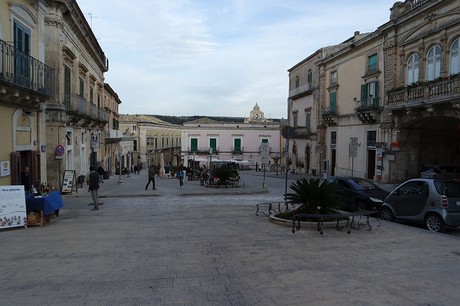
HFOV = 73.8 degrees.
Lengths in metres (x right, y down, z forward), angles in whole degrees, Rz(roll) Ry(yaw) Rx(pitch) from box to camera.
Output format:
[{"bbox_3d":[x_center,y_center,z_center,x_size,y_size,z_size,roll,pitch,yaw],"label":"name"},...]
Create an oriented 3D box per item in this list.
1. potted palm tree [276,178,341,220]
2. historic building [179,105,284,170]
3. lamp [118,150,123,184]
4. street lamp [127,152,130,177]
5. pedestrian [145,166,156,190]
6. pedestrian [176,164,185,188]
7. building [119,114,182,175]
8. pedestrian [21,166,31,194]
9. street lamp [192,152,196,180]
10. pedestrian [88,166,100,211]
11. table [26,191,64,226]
[{"bbox_3d":[2.569,1.473,9.600,1.950,1.300,1.950,0,2,0],"label":"potted palm tree"},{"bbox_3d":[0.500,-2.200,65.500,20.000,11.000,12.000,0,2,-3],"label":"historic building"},{"bbox_3d":[-10.167,1.349,28.500,0.400,2.900,0.400,0,2,0],"label":"lamp"},{"bbox_3d":[-11.989,1.339,36.300,0.400,2.950,0.400,0,2,0],"label":"street lamp"},{"bbox_3d":[-5.506,1.773,21.300,0.680,1.700,0.500,0,2,-3],"label":"pedestrian"},{"bbox_3d":[-3.603,1.725,22.300,0.500,1.680,0.340,0,2,-6],"label":"pedestrian"},{"bbox_3d":[-18.200,-2.400,66.000,9.500,10.000,24.000,1,2,9],"label":"building"},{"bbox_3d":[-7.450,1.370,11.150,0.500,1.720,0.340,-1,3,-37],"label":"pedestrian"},{"bbox_3d":[-3.687,1.410,32.000,0.400,2.900,0.400,0,2,0],"label":"street lamp"},{"bbox_3d":[-5.351,1.422,12.100,0.420,1.730,0.480,0,2,3],"label":"pedestrian"},{"bbox_3d":[-6.000,1.730,9.600,0.850,0.850,1.700,0,2,-12],"label":"table"}]

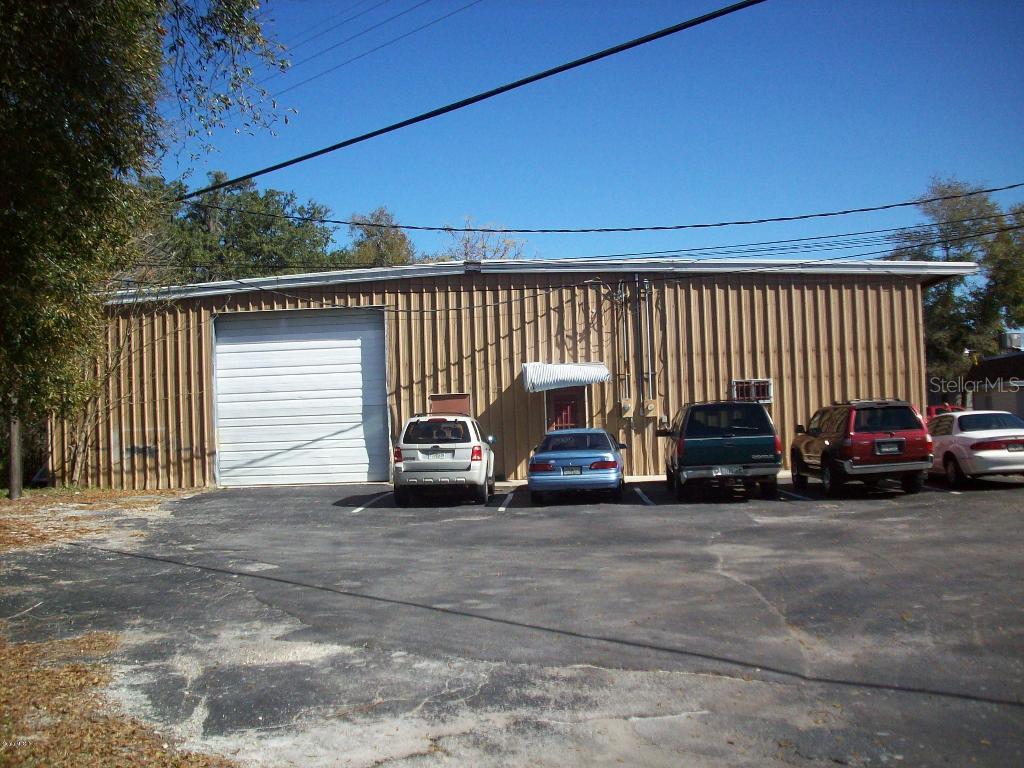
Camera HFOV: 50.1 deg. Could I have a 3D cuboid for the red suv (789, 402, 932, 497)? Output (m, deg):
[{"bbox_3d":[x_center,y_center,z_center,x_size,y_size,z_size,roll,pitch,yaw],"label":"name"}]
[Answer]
[{"bbox_3d":[6.825,1.221,21.899,1.760,1.750,4.580,-2,-2,1],"label":"red suv"}]

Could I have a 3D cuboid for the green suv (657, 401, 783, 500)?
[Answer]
[{"bbox_3d":[4.125,1.273,21.950,1.990,1.830,5.020,-2,-2,5],"label":"green suv"}]

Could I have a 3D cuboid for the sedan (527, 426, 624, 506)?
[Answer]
[{"bbox_3d":[1.372,1.598,22.275,1.830,1.380,4.870,-2,-2,6],"label":"sedan"}]

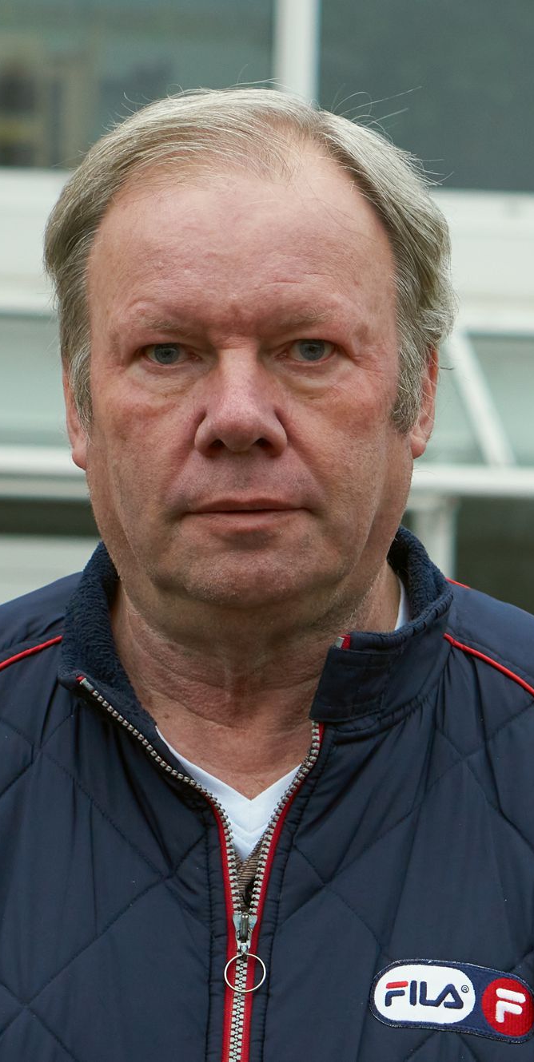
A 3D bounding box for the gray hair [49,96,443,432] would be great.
[{"bbox_3d":[-0.008,-0.115,1.575,0.195,0.188,0.192,0,-3,4],"label":"gray hair"}]

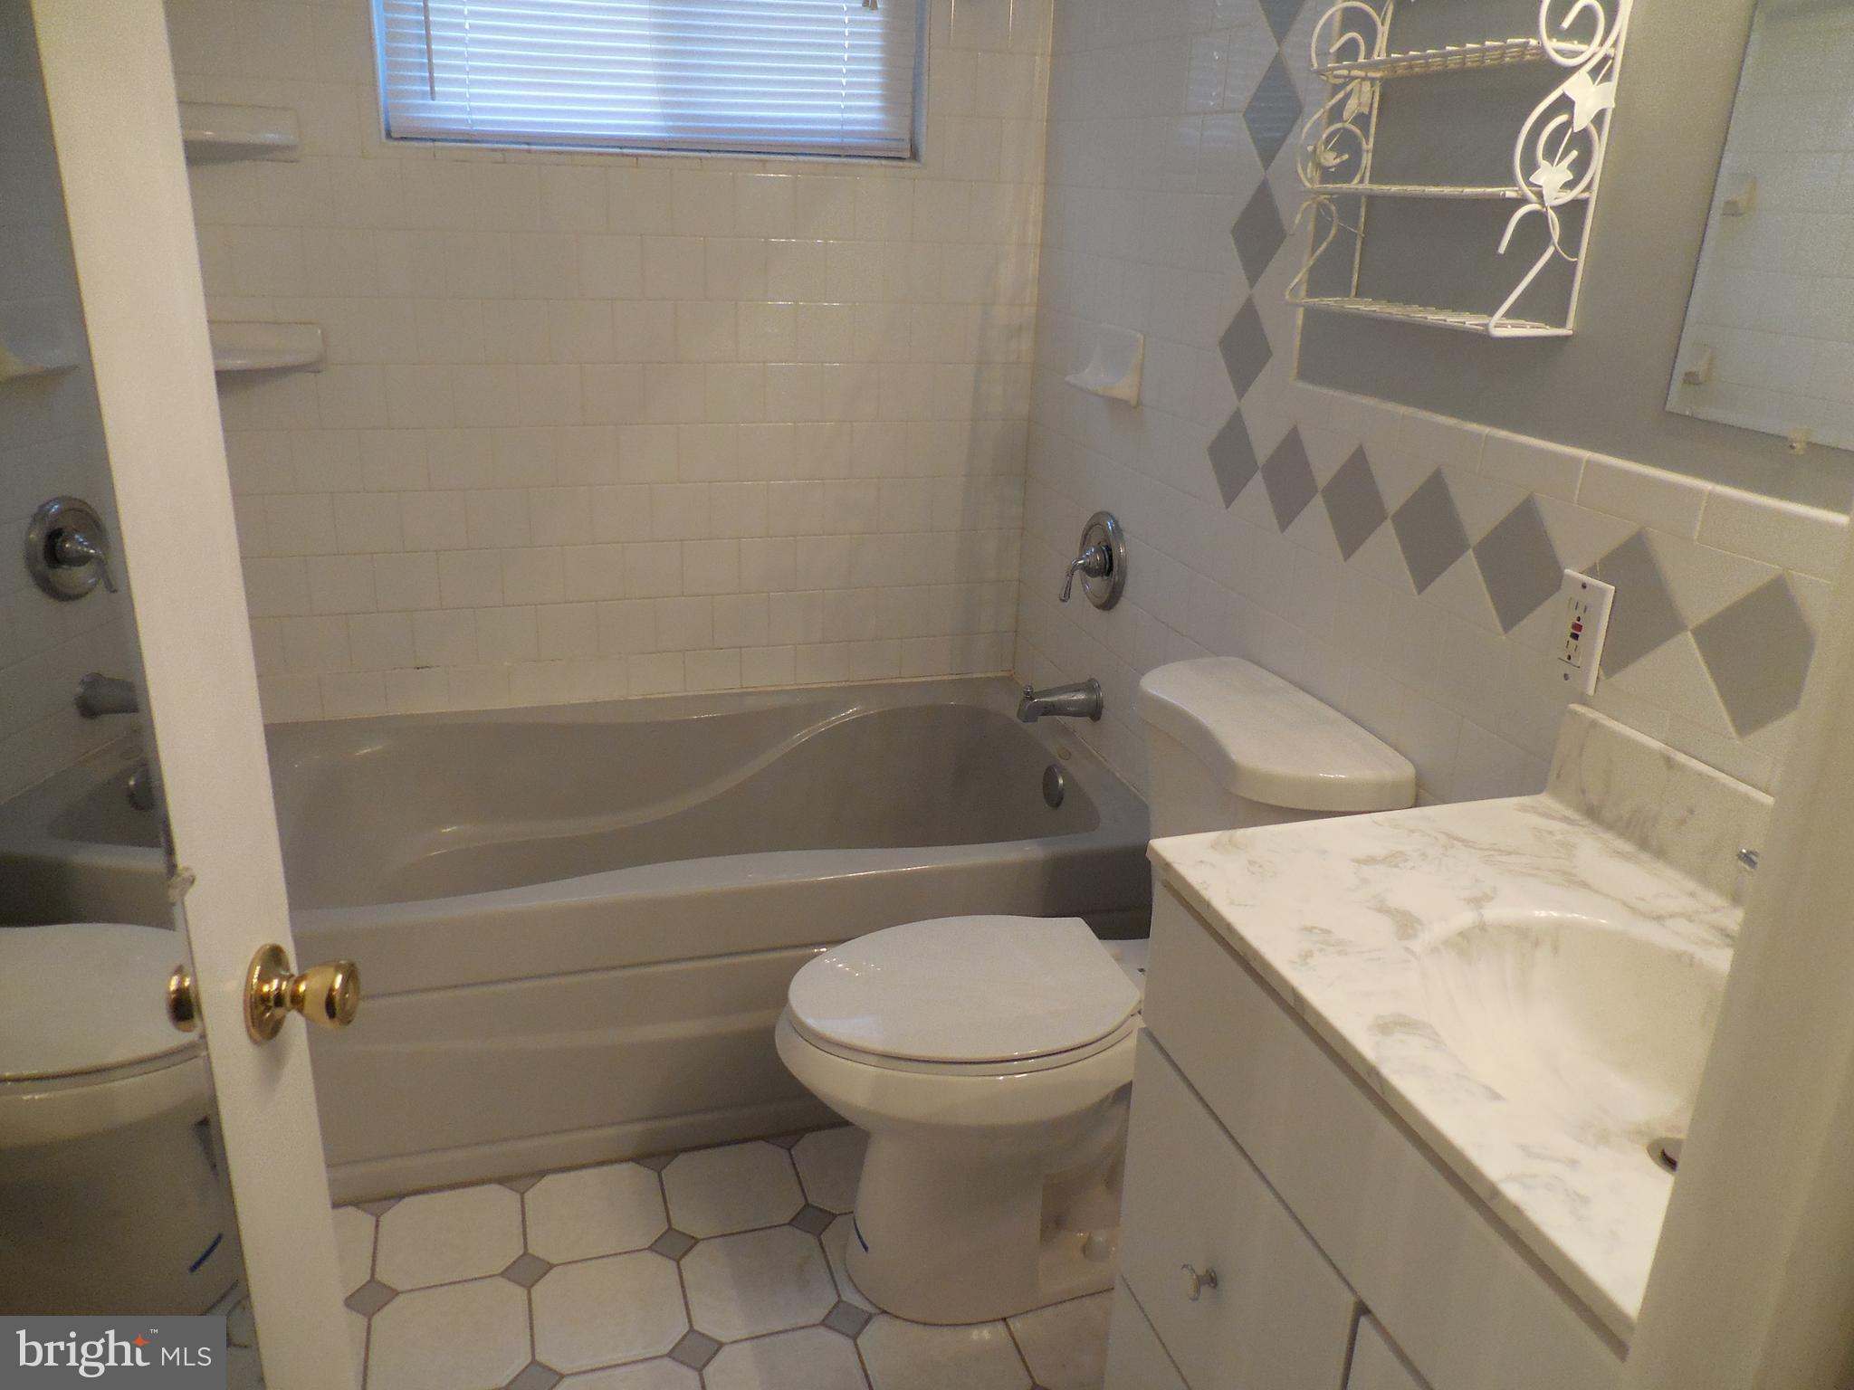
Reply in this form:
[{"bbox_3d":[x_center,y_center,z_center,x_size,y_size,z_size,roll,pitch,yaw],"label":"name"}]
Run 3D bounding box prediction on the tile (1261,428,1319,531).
[{"bbox_3d":[0.484,-0.285,1.783,0.010,0.147,0.147,-4,22,-17],"label":"tile"}]

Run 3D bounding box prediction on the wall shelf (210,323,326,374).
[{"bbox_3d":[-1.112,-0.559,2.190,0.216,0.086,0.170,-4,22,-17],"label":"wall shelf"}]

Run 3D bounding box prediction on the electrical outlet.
[{"bbox_3d":[0.664,-0.064,1.360,0.010,0.114,0.070,-4,22,-17],"label":"electrical outlet"}]

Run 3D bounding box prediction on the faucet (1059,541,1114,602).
[{"bbox_3d":[0.277,-0.216,2.343,0.075,0.105,0.056,-4,22,-17],"label":"faucet"}]

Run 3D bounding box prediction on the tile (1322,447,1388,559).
[{"bbox_3d":[0.527,-0.235,1.651,0.010,0.147,0.147,-4,22,-17],"label":"tile"}]

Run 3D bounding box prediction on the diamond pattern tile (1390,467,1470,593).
[{"bbox_3d":[0.571,-0.183,1.517,0.010,0.147,0.147,-4,22,-17],"label":"diamond pattern tile"}]

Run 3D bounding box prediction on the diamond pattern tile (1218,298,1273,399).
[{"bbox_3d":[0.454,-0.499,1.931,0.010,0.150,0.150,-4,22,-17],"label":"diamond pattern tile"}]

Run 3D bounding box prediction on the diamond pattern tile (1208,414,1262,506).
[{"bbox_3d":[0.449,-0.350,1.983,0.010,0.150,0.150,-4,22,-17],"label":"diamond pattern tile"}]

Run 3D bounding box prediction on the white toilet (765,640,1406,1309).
[{"bbox_3d":[0.152,0.412,1.766,0.710,0.802,0.455,-4,22,-17],"label":"white toilet"}]

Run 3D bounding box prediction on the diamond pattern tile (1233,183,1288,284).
[{"bbox_3d":[0.450,-0.623,1.810,0.010,0.147,0.147,-4,22,-17],"label":"diamond pattern tile"}]

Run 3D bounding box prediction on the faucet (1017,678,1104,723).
[{"bbox_3d":[0.243,0.017,2.486,0.161,0.083,0.064,-4,22,-17],"label":"faucet"}]

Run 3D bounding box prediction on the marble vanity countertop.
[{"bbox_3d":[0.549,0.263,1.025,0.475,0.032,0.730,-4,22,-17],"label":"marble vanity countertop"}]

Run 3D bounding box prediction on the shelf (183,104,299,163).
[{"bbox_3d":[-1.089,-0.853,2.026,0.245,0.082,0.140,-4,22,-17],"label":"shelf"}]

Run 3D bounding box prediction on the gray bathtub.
[{"bbox_3d":[-0.427,0.365,2.425,1.524,0.474,0.810,-4,22,-17],"label":"gray bathtub"}]

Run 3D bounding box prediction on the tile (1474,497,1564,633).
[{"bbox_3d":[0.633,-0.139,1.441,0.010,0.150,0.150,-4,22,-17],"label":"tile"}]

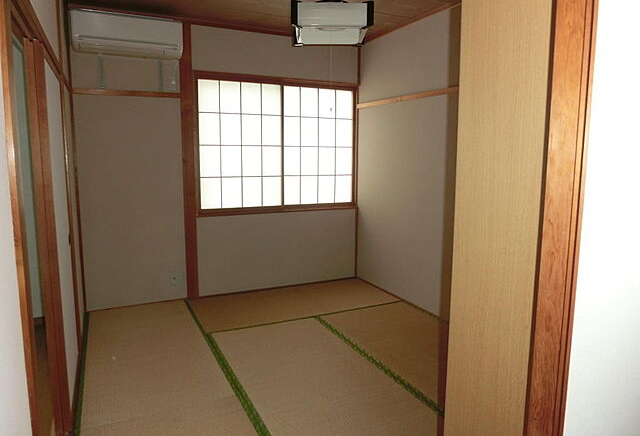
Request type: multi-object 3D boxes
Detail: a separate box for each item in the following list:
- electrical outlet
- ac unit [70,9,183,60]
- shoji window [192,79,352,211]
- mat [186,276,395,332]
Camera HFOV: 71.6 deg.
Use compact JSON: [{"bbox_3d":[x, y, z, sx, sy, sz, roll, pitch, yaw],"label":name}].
[{"bbox_3d":[-1.283,0.549,4.001,0.117,0.118,0.012,-4,8,-25],"label":"electrical outlet"},{"bbox_3d":[-1.505,-1.421,3.498,0.790,0.285,0.210,-4,8,-25],"label":"ac unit"},{"bbox_3d":[-0.367,-0.685,4.284,1.610,1.200,0.050,-4,8,-25],"label":"shoji window"},{"bbox_3d":[-0.216,0.773,4.059,1.760,0.041,0.875,-4,8,-25],"label":"mat"}]

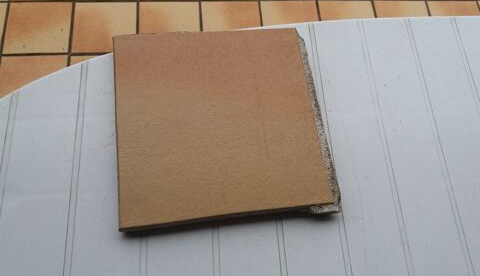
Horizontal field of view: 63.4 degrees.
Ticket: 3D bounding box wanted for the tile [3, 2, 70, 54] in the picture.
[{"bbox_3d":[-0.653,-0.358,1.267,0.200,0.010,0.200,-3,68,-6],"label":"tile"}]

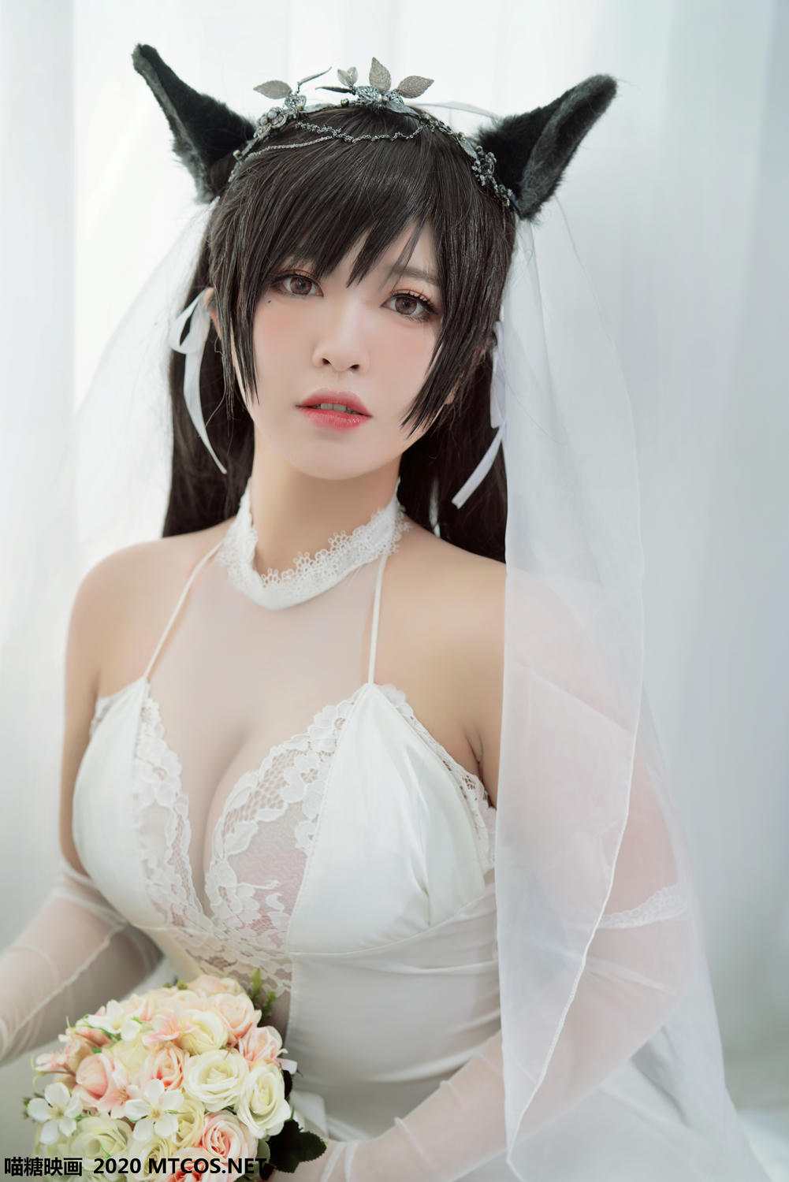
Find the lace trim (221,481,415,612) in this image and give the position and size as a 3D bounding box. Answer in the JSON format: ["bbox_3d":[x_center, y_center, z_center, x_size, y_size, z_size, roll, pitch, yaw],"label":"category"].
[{"bbox_3d":[-0.047,-0.030,1.660,0.117,0.065,0.115,0,11,0],"label":"lace trim"}]

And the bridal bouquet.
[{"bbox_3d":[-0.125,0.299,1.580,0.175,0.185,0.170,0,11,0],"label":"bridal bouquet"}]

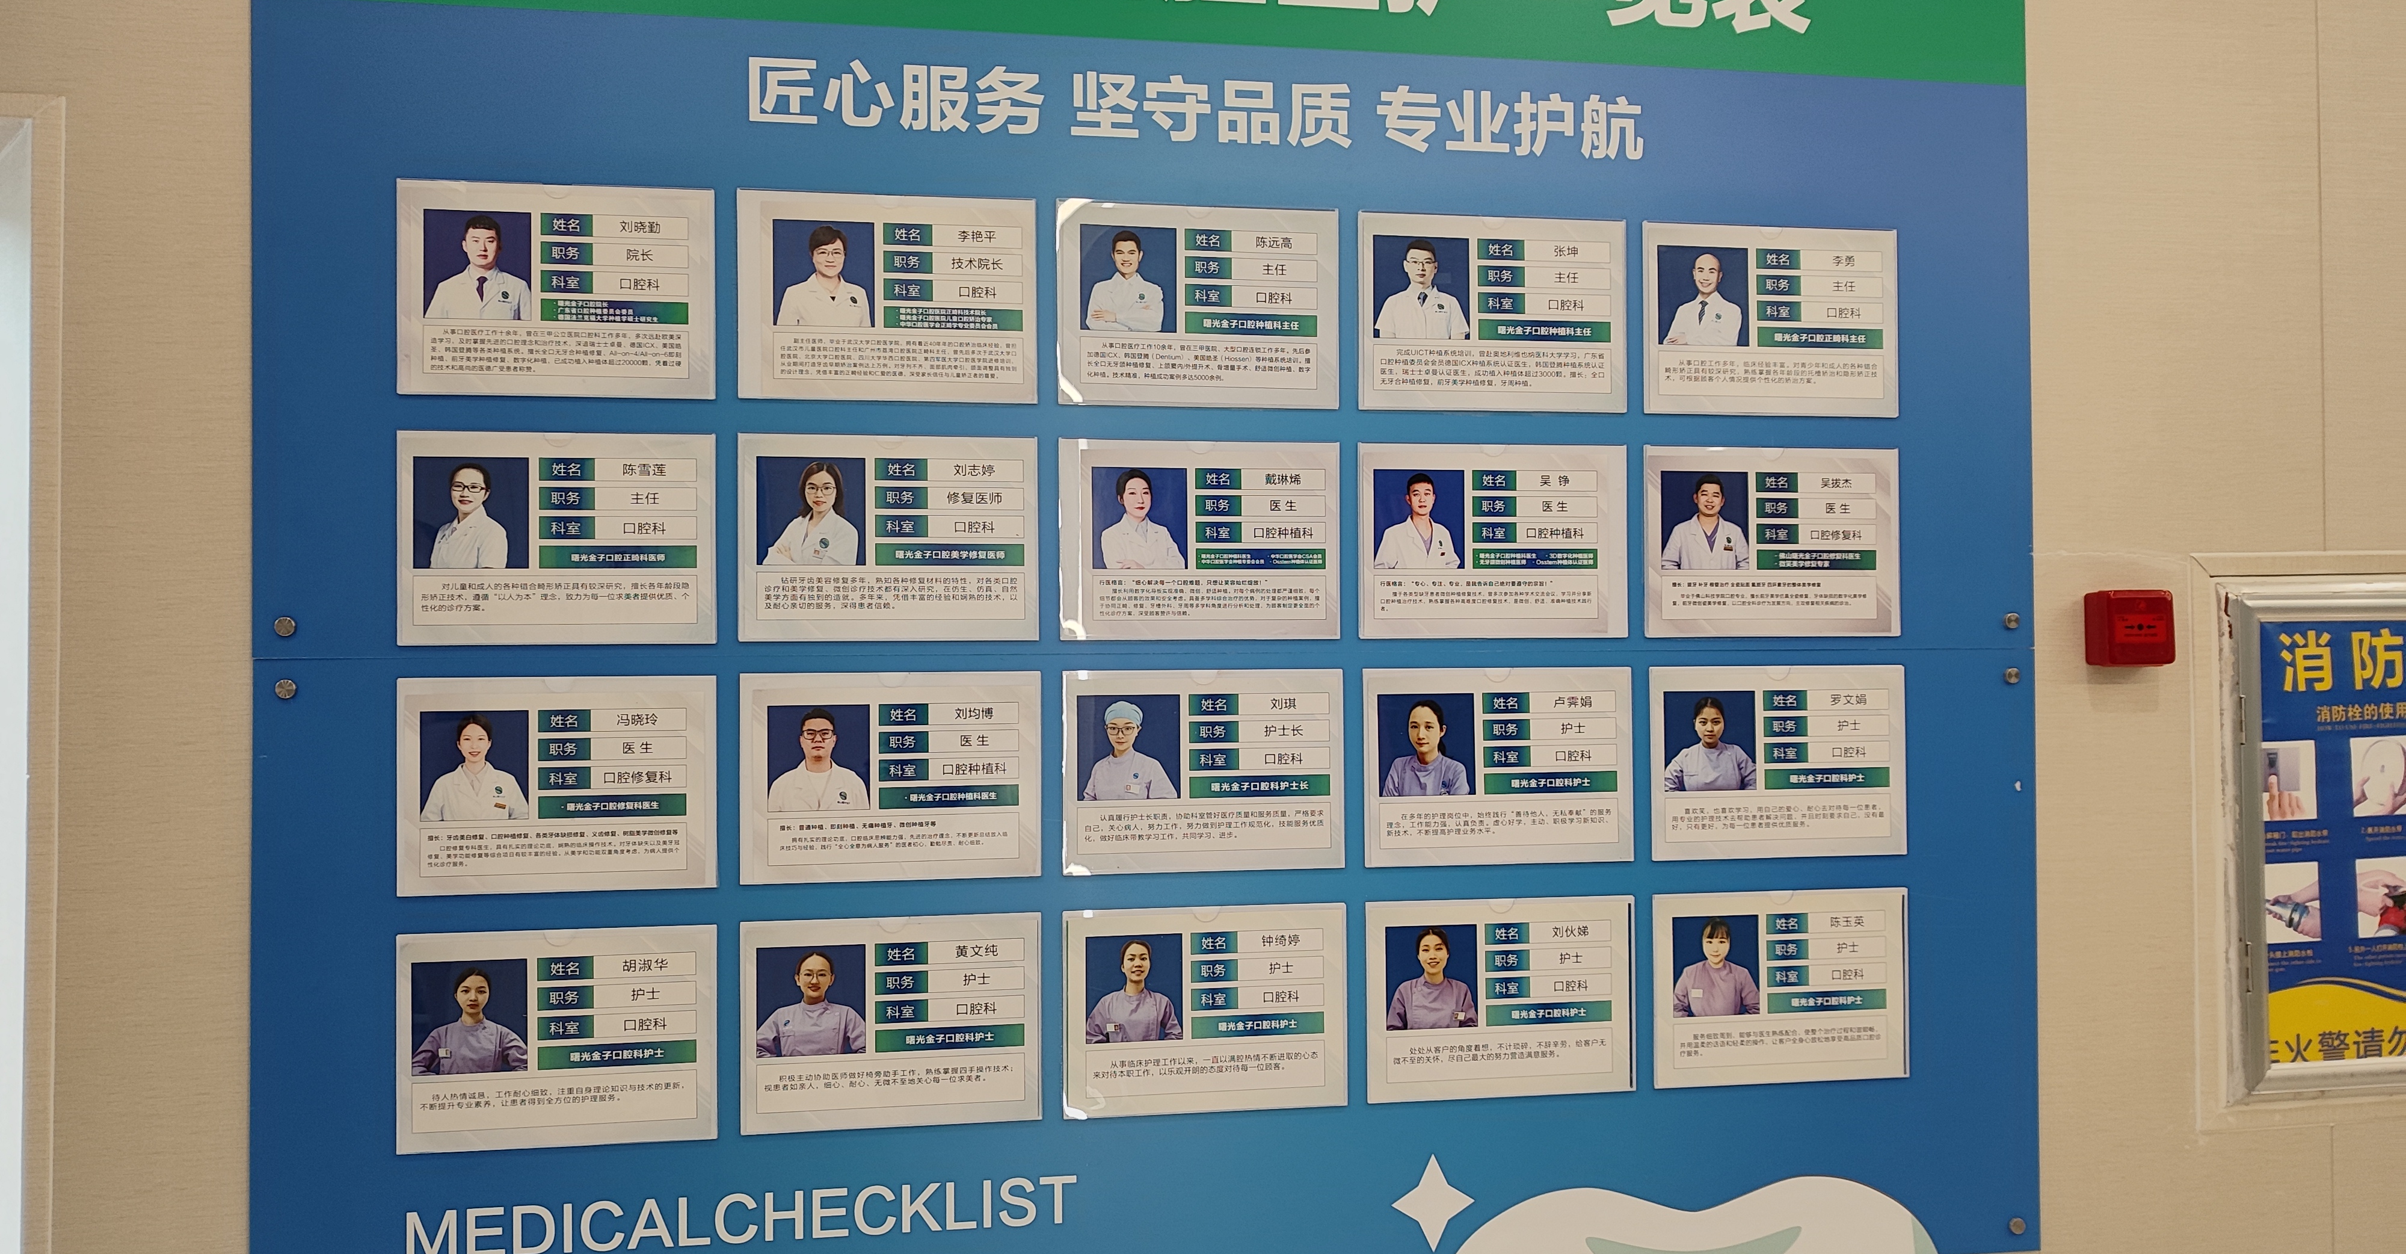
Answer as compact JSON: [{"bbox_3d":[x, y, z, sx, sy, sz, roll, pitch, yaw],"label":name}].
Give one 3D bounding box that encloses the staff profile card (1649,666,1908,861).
[{"bbox_3d":[0.660,0.155,1.907,0.311,0.218,0.008,0,-1,-9],"label":"staff profile card"}]

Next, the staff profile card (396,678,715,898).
[{"bbox_3d":[-0.647,0.159,1.680,0.306,0.215,0.008,0,-1,-9],"label":"staff profile card"}]

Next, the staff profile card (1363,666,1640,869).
[{"bbox_3d":[0.326,0.153,1.834,0.306,0.215,0.008,0,-1,-9],"label":"staff profile card"}]

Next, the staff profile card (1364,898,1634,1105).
[{"bbox_3d":[0.328,0.407,1.830,0.306,0.215,0.008,0,-1,-9],"label":"staff profile card"}]

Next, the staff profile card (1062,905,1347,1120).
[{"bbox_3d":[0.004,0.408,1.779,0.306,0.215,0.008,0,-1,-9],"label":"staff profile card"}]

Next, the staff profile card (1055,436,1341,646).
[{"bbox_3d":[-0.002,-0.092,1.786,0.306,0.215,0.008,0,-1,-9],"label":"staff profile card"}]

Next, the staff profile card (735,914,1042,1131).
[{"bbox_3d":[-0.324,0.415,1.748,0.310,0.219,0.008,0,-1,-9],"label":"staff profile card"}]

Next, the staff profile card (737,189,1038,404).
[{"bbox_3d":[-0.330,-0.346,1.758,0.309,0.218,0.008,0,-1,-9],"label":"staff profile card"}]

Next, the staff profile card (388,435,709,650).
[{"bbox_3d":[-0.656,-0.089,1.702,0.310,0.216,0.008,0,-1,-9],"label":"staff profile card"}]

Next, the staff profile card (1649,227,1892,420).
[{"bbox_3d":[0.645,-0.346,1.892,0.306,0.215,0.008,0,-1,-9],"label":"staff profile card"}]

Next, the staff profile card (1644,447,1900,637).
[{"bbox_3d":[0.654,-0.096,1.909,0.312,0.217,0.008,0,-1,-9],"label":"staff profile card"}]

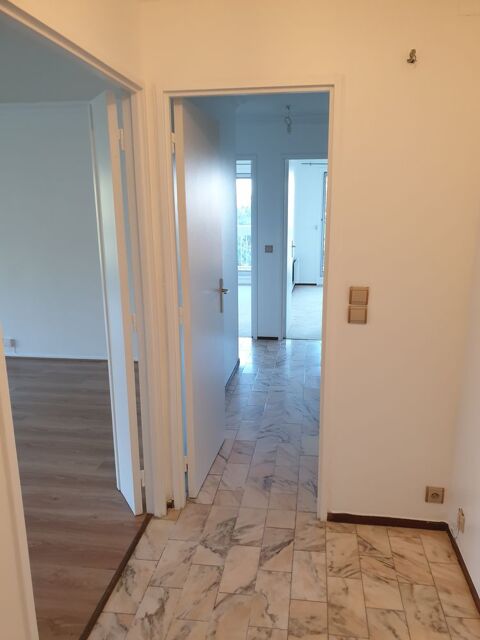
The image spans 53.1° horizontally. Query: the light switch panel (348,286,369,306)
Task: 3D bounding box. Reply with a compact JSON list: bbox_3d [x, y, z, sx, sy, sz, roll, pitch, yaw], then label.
[{"bbox_3d":[0.543,-0.108,2.192,0.082,0.080,0.016,1,13,9],"label":"light switch panel"}]

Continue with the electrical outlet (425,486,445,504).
[{"bbox_3d":[0.948,0.852,2.343,0.081,0.082,0.018,1,13,9],"label":"electrical outlet"}]

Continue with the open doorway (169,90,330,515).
[{"bbox_3d":[0.046,-0.012,2.340,0.812,2.100,0.090,1,13,9],"label":"open doorway"}]

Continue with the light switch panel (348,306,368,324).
[{"bbox_3d":[0.542,-0.024,2.211,0.082,0.080,0.016,1,13,9],"label":"light switch panel"}]

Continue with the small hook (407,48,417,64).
[{"bbox_3d":[0.694,-1.065,1.944,0.036,0.054,0.032,1,13,9],"label":"small hook"}]

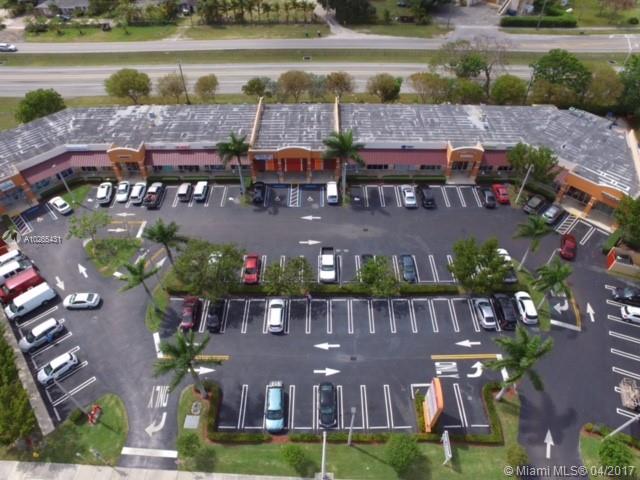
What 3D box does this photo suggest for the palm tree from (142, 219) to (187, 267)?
[{"bbox_3d":[-21.419,1.480,52.109,4.900,6.600,4.900,0,50,0],"label":"palm tree"}]

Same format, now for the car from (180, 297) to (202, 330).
[{"bbox_3d":[-16.945,9.720,48.575,1.800,1.450,4.600,0,50,0],"label":"car"}]

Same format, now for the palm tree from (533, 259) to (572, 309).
[{"bbox_3d":[29.100,6.660,47.924,4.700,7.400,4.700,0,46,0],"label":"palm tree"}]

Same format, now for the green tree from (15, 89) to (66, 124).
[{"bbox_3d":[-60.944,-28.872,81.067,9.200,7.300,9.200,0,48,0],"label":"green tree"}]

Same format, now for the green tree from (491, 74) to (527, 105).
[{"bbox_3d":[42.960,-33.881,84.774,7.100,7.000,7.100,0,48,0],"label":"green tree"}]

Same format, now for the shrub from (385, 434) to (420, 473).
[{"bbox_3d":[8.280,21.529,37.115,3.400,3.600,3.400,0,50,0],"label":"shrub"}]

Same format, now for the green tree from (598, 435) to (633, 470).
[{"bbox_3d":[29.678,21.443,37.141,3.200,3.500,3.200,0,50,0],"label":"green tree"}]

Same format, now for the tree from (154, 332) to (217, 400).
[{"bbox_3d":[-12.914,14.765,39.189,5.900,10.900,5.900,0,48,0],"label":"tree"}]

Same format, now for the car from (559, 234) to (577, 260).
[{"bbox_3d":[38.803,0.828,57.657,1.800,1.500,4.500,23,50,21],"label":"car"}]

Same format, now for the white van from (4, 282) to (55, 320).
[{"bbox_3d":[-39.775,8.493,50.950,5.600,2.100,2.000,-32,55,-25],"label":"white van"}]

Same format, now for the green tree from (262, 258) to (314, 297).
[{"bbox_3d":[-4.336,5.081,50.105,6.400,5.000,5.300,0,50,0],"label":"green tree"}]

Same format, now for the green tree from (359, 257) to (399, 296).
[{"bbox_3d":[8.126,5.078,50.080,5.300,5.000,5.100,0,50,0],"label":"green tree"}]

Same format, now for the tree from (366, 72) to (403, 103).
[{"bbox_3d":[14.135,-33.682,81.676,7.200,6.200,6.500,0,50,0],"label":"tree"}]

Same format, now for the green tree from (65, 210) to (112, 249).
[{"bbox_3d":[-34.875,-1.432,56.961,5.400,6.300,5.400,0,48,0],"label":"green tree"}]

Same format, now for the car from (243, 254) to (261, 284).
[{"bbox_3d":[-10.066,4.069,54.527,1.800,1.500,4.750,1,46,1],"label":"car"}]

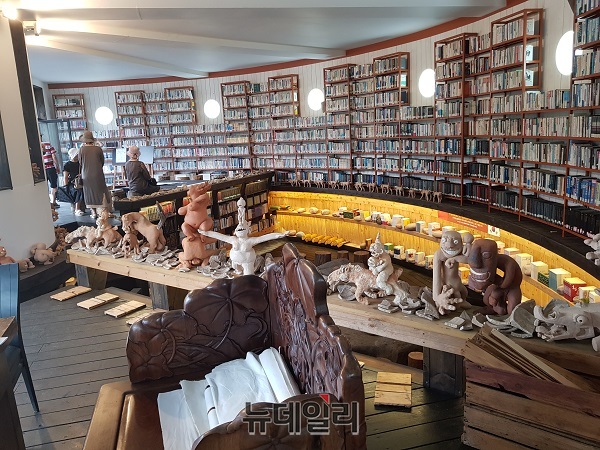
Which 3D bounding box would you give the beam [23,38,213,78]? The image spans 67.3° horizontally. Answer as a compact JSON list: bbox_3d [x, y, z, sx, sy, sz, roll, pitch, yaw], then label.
[{"bbox_3d":[-3.285,-3.172,8.840,0.400,0.200,5.150,0,11,19],"label":"beam"}]

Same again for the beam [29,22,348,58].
[{"bbox_3d":[-1.321,-2.993,7.342,5.550,0.200,0.400,-13,14,-41],"label":"beam"}]

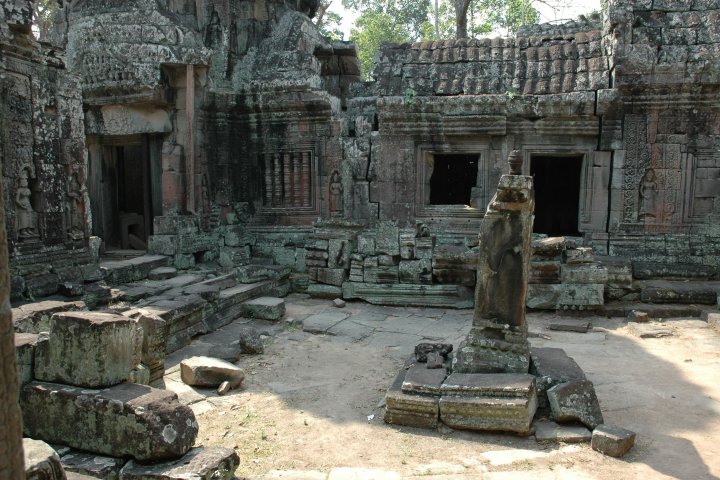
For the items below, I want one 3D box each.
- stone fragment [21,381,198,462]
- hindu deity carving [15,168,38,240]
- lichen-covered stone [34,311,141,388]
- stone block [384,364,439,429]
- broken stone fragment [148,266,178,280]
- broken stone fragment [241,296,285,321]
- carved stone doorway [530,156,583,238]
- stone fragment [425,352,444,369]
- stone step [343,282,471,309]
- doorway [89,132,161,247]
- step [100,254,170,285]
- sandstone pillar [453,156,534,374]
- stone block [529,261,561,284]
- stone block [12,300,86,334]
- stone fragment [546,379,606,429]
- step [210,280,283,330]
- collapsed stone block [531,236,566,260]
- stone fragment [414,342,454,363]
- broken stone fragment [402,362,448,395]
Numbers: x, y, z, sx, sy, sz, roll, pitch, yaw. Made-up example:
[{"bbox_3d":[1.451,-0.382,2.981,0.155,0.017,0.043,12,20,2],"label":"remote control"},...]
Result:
[{"bbox_3d":[-2.050,1.455,4.481,1.360,0.380,0.460,2,7,14],"label":"stone fragment"},{"bbox_3d":[-4.618,-0.506,7.486,0.165,1.001,0.311,1,5,13],"label":"hindu deity carving"},{"bbox_3d":[-2.057,0.822,4.103,0.622,0.447,0.389,1,5,14],"label":"lichen-covered stone"},{"bbox_3d":[0.600,1.602,5.707,0.500,0.280,0.950,2,7,17],"label":"stone block"},{"bbox_3d":[-3.750,0.633,10.295,0.450,0.130,0.420,3,7,25],"label":"broken stone fragment"},{"bbox_3d":[-1.660,1.200,9.456,0.600,0.200,0.580,3,7,22],"label":"broken stone fragment"},{"bbox_3d":[3.380,-0.765,9.333,0.865,1.381,0.311,1,5,12],"label":"carved stone doorway"},{"bbox_3d":[0.647,1.044,4.686,0.156,0.117,0.126,1,5,14],"label":"stone fragment"},{"bbox_3d":[0.930,1.005,10.339,2.400,0.380,0.450,2,7,16],"label":"stone step"},{"bbox_3d":[-4.362,-0.878,10.111,1.244,2.139,0.438,1,5,15],"label":"doorway"},{"bbox_3d":[-4.220,0.552,10.215,0.500,0.310,1.350,4,8,29],"label":"step"},{"bbox_3d":[1.400,0.211,5.724,0.720,2.280,0.580,1,7,8],"label":"sandstone pillar"},{"bbox_3d":[2.974,0.520,8.731,0.506,0.340,0.408,1,5,12],"label":"stone block"},{"bbox_3d":[-3.980,1.023,6.584,0.520,0.350,1.300,0,4,7],"label":"stone block"},{"bbox_3d":[2.120,1.601,5.375,0.460,0.360,0.360,2,7,20],"label":"stone fragment"},{"bbox_3d":[-2.030,1.083,9.512,0.450,0.420,2.000,3,7,23],"label":"step"},{"bbox_3d":[3.380,0.143,9.885,0.700,0.240,0.500,1,7,12],"label":"collapsed stone block"},{"bbox_3d":[0.663,1.010,4.861,0.321,0.136,0.185,1,5,14],"label":"stone fragment"},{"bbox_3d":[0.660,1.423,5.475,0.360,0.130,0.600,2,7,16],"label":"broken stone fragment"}]

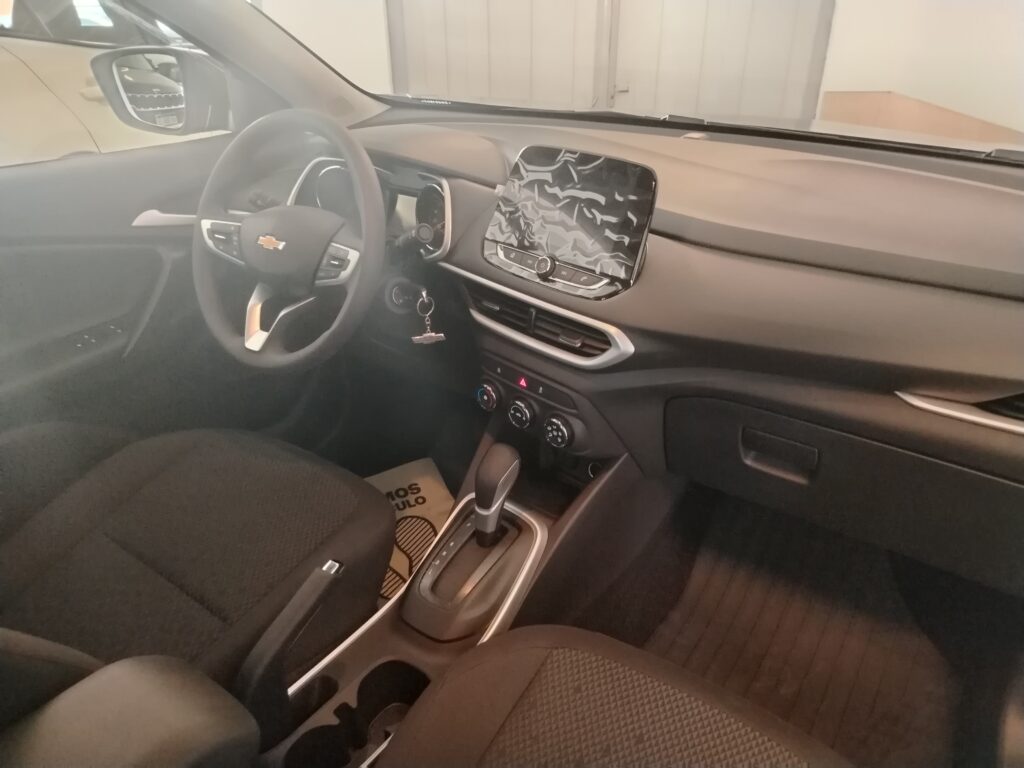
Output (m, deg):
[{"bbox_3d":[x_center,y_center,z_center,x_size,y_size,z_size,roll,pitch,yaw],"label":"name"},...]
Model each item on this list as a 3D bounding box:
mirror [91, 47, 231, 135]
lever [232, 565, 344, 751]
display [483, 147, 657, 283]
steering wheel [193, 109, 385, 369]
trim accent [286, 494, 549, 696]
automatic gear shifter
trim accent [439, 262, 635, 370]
[{"bbox_3d":[-0.655,-0.559,1.365,0.230,0.157,0.125,11,27,24],"label":"mirror"},{"bbox_3d":[-0.251,0.292,0.765,0.043,0.065,0.225,14,50,30],"label":"lever"},{"bbox_3d":[0.076,-0.224,0.954,0.230,0.158,0.035,21,6,39],"label":"display"},{"bbox_3d":[-0.325,-0.207,1.030,0.370,0.370,0.095,14,5,29],"label":"steering wheel"},{"bbox_3d":[-0.103,0.275,0.891,0.152,0.070,0.385,14,37,30],"label":"trim accent"},{"bbox_3d":[-0.025,0.150,0.970,0.045,0.140,0.056,14,18,30],"label":"automatic gear shifter"},{"bbox_3d":[0.018,-0.096,0.982,0.350,0.090,0.040,20,9,38],"label":"trim accent"}]

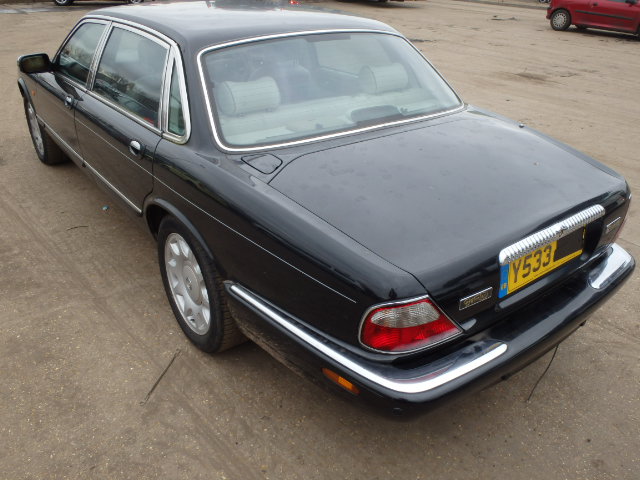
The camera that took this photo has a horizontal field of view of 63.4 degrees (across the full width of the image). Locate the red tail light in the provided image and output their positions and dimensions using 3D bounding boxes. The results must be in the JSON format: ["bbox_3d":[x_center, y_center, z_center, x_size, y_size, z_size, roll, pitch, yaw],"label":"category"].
[{"bbox_3d":[0.253,0.219,1.453,0.310,0.170,0.150,-12,31,-25],"label":"red tail light"}]

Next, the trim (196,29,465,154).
[{"bbox_3d":[0.098,-0.750,2.404,1.460,0.110,0.500,-19,72,-33],"label":"trim"}]

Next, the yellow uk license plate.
[{"bbox_3d":[0.785,0.067,1.805,0.520,0.111,0.012,-19,24,-33],"label":"yellow uk license plate"}]

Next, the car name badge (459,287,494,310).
[{"bbox_3d":[0.464,0.176,1.546,0.134,0.037,0.012,-16,23,-28],"label":"car name badge"}]

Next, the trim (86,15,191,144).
[{"bbox_3d":[-0.879,-0.804,2.476,0.100,0.420,1.500,11,15,-44],"label":"trim"}]

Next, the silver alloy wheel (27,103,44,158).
[{"bbox_3d":[-2.357,-0.968,4.452,0.170,0.470,0.470,-19,34,-33],"label":"silver alloy wheel"}]

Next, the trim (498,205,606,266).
[{"bbox_3d":[0.796,-0.036,1.738,0.640,0.058,0.050,-19,34,-33],"label":"trim"}]

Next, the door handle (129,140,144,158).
[{"bbox_3d":[-0.805,-0.396,2.274,0.045,0.070,0.150,-19,34,-33],"label":"door handle"}]

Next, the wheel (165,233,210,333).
[{"bbox_3d":[-0.536,0.180,2.369,0.170,0.470,0.470,-19,34,-33],"label":"wheel"}]

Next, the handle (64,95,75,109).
[{"bbox_3d":[-1.463,-0.805,3.030,0.045,0.070,0.150,-19,34,-33],"label":"handle"}]

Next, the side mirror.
[{"bbox_3d":[-1.810,-1.121,3.279,0.200,0.125,0.120,-19,34,-33],"label":"side mirror"}]

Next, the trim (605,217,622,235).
[{"bbox_3d":[1.139,-0.050,2.011,0.134,0.037,0.012,-21,26,-38],"label":"trim"}]

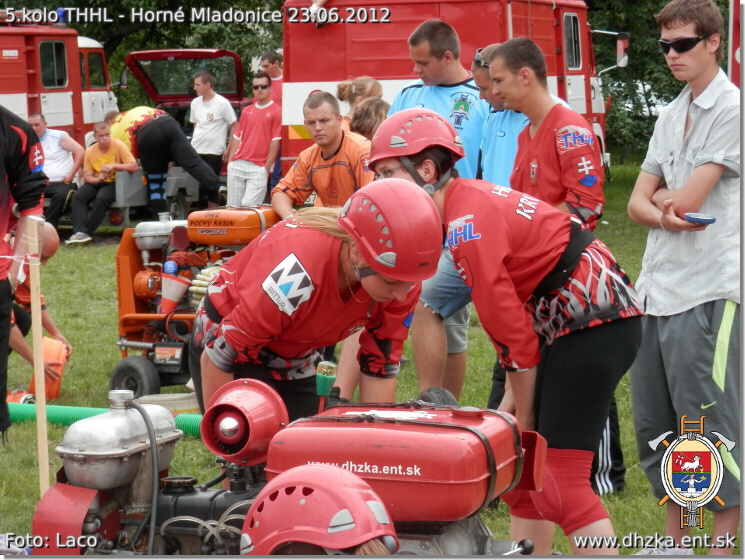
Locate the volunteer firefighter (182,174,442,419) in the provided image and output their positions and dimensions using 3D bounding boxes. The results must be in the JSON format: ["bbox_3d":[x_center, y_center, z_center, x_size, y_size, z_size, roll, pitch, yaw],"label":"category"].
[{"bbox_3d":[-0.158,0.389,5.676,0.520,1.280,0.700,-3,5,-41],"label":"volunteer firefighter"}]

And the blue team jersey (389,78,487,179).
[{"bbox_3d":[0.268,-0.447,8.750,0.470,0.690,0.280,1,4,14],"label":"blue team jersey"}]

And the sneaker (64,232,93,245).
[{"bbox_3d":[-2.704,-0.382,21.000,0.275,0.110,0.100,-3,5,-38],"label":"sneaker"}]

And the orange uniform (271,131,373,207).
[{"bbox_3d":[-0.220,-0.382,10.700,0.490,0.630,0.340,1,4,12],"label":"orange uniform"}]

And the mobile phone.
[{"bbox_3d":[0.998,-0.187,6.950,0.103,0.018,0.050,1,16,2],"label":"mobile phone"}]

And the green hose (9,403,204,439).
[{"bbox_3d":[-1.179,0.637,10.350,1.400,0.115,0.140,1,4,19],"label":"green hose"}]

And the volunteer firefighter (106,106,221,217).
[{"bbox_3d":[-1.840,-0.902,20.300,1.000,1.270,0.580,3,5,37],"label":"volunteer firefighter"}]

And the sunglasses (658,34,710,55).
[{"bbox_3d":[0.970,-0.730,7.050,0.145,0.050,0.150,3,15,33],"label":"sunglasses"}]

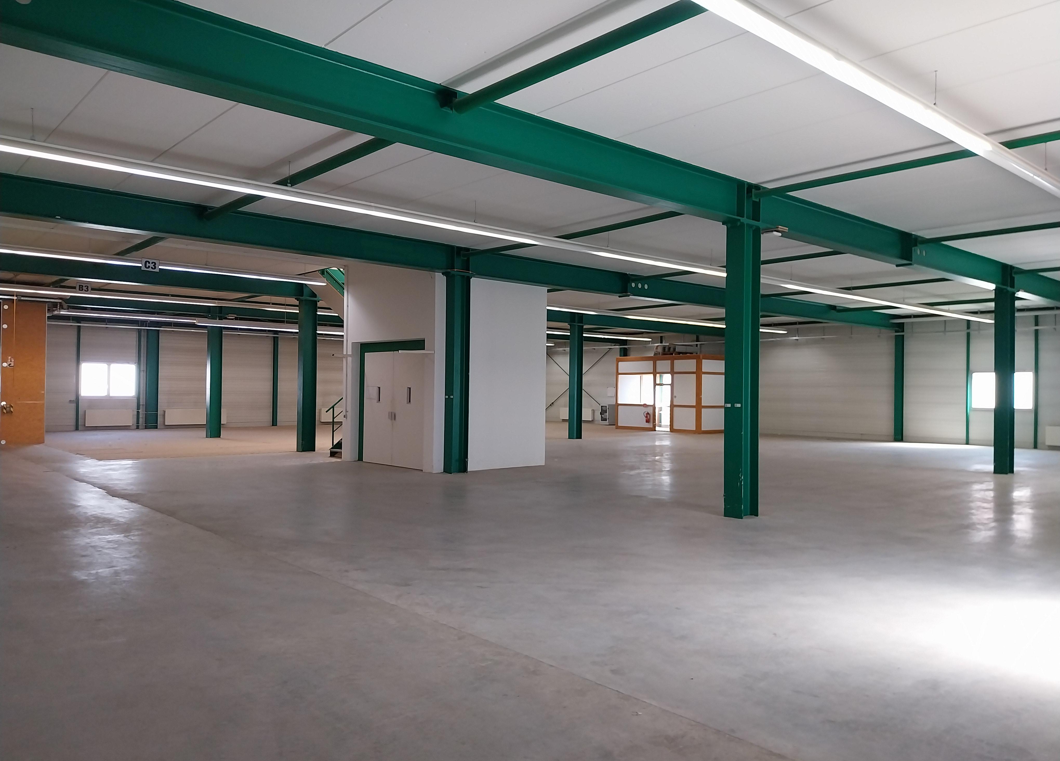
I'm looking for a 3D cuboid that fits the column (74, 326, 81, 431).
[{"bbox_3d":[-16.982,-0.155,29.945,0.095,4.100,0.110,1,-1,-41],"label":"column"}]

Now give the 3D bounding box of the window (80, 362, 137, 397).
[{"bbox_3d":[-16.026,-0.023,30.302,1.970,1.375,0.100,1,-1,-41],"label":"window"}]

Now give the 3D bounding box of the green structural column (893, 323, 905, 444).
[{"bbox_3d":[13.666,0.136,29.436,0.380,4.200,0.300,1,-1,-41],"label":"green structural column"}]

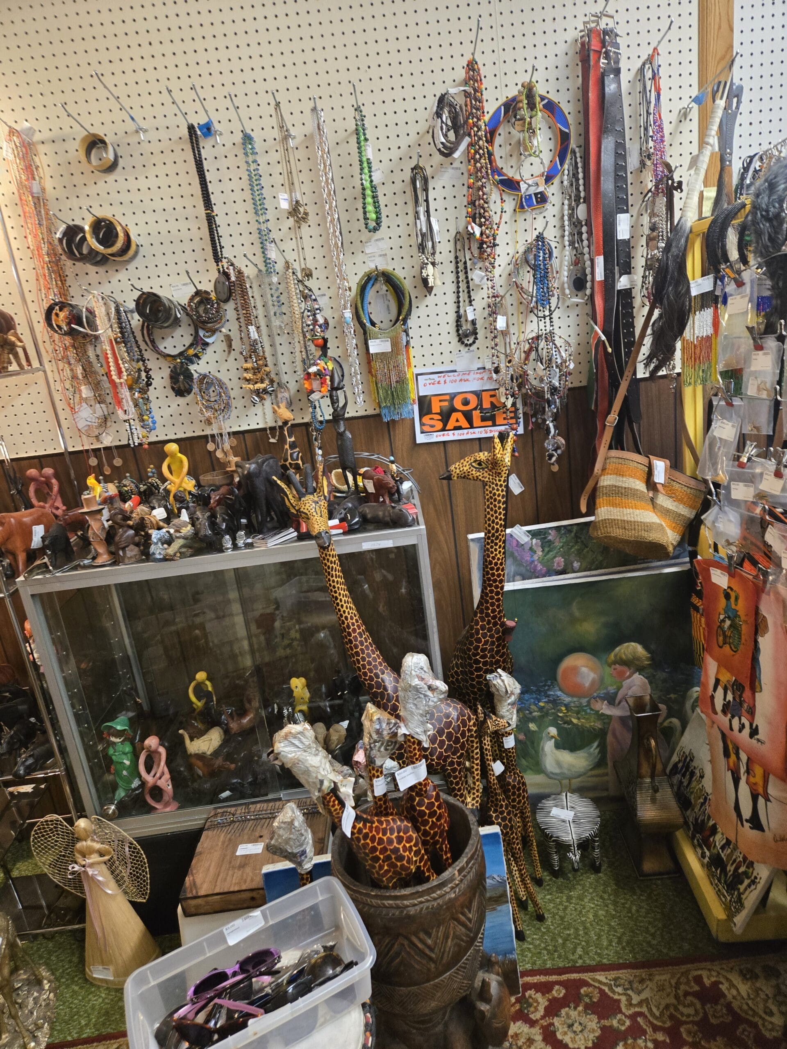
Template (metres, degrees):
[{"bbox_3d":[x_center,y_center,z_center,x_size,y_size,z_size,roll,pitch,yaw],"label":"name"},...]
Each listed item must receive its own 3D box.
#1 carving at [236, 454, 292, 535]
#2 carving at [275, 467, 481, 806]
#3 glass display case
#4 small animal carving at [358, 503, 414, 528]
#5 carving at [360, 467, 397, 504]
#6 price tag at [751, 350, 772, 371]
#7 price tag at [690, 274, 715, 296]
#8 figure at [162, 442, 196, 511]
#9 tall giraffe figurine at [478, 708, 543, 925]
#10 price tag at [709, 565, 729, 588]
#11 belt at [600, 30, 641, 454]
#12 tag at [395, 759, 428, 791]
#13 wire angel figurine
[{"bbox_3d":[-0.318,-0.085,1.714,0.108,0.176,0.155,-4,17,10],"label":"carving"},{"bbox_3d":[0.002,0.321,1.612,0.360,0.970,0.150,-16,20,-25],"label":"carving"},{"bbox_3d":[-0.347,0.348,1.856,0.921,0.721,0.405,-7,17,0],"label":"glass display case"},{"bbox_3d":[-0.015,-0.028,1.674,0.122,0.045,0.057,0,20,23],"label":"small animal carving"},{"bbox_3d":[-0.041,-0.100,1.833,0.088,0.088,0.046,2,21,27],"label":"carving"},{"bbox_3d":[0.644,-0.286,1.222,0.002,0.032,0.056,-8,13,-3],"label":"price tag"},{"bbox_3d":[0.677,-0.524,1.527,0.056,0.032,0.002,-20,23,-9],"label":"price tag"},{"bbox_3d":[-0.552,-0.115,1.796,0.083,0.200,0.070,-7,17,0],"label":"figure"},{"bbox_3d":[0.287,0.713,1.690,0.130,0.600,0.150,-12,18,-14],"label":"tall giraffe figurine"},{"bbox_3d":[0.654,0.108,1.400,0.002,0.032,0.056,-8,12,-6],"label":"price tag"},{"bbox_3d":[0.569,-0.642,1.724,0.072,1.010,0.040,-9,18,-1],"label":"belt"},{"bbox_3d":[0.030,0.424,1.180,0.056,0.030,0.008,-18,-2,0],"label":"tag"},{"bbox_3d":[-0.737,0.912,1.737,0.270,0.450,0.210,-6,17,6],"label":"wire angel figurine"}]

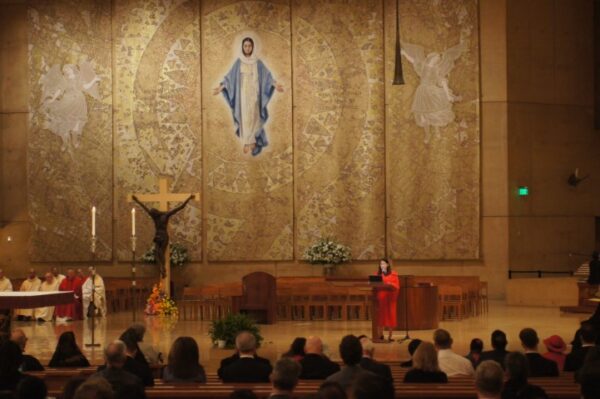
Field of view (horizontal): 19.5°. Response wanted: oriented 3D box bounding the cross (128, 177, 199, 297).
[{"bbox_3d":[-3.640,1.218,46.800,1.920,3.650,0.500,-1,-1,6],"label":"cross"}]

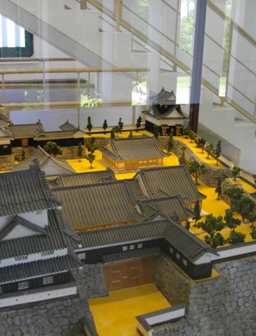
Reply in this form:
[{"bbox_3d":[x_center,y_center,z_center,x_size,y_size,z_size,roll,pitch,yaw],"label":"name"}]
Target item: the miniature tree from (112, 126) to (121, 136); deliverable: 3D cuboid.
[{"bbox_3d":[-0.067,-0.224,2.538,0.051,0.065,0.048,2,14,0],"label":"miniature tree"}]

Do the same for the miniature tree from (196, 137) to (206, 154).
[{"bbox_3d":[0.386,-0.115,2.123,0.053,0.086,0.053,-5,16,-23],"label":"miniature tree"}]

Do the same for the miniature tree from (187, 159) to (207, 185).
[{"bbox_3d":[0.297,0.019,1.785,0.084,0.113,0.080,2,14,0],"label":"miniature tree"}]

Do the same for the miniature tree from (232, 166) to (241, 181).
[{"bbox_3d":[0.437,0.022,1.672,0.036,0.059,0.036,-5,16,-23],"label":"miniature tree"}]

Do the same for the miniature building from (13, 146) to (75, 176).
[{"bbox_3d":[-0.346,0.005,1.699,0.230,0.145,0.270,-5,16,-23],"label":"miniature building"}]

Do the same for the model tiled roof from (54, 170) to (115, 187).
[{"bbox_3d":[-0.156,0.047,1.516,0.223,0.056,0.136,-5,20,-21],"label":"model tiled roof"}]

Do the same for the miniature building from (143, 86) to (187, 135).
[{"bbox_3d":[0.239,-0.368,2.672,0.220,0.280,0.320,-5,16,-23],"label":"miniature building"}]

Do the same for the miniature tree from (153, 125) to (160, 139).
[{"bbox_3d":[0.174,-0.220,2.482,0.046,0.086,0.046,2,15,-1],"label":"miniature tree"}]

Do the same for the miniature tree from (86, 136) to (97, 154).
[{"bbox_3d":[-0.202,-0.124,2.319,0.062,0.100,0.059,2,14,0],"label":"miniature tree"}]

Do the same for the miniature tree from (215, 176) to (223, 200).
[{"bbox_3d":[0.359,0.079,1.611,0.032,0.096,0.032,-5,16,-23],"label":"miniature tree"}]

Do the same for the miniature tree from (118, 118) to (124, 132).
[{"bbox_3d":[-0.042,-0.273,2.674,0.035,0.094,0.034,2,14,0],"label":"miniature tree"}]

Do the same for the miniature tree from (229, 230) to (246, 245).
[{"bbox_3d":[0.321,0.202,1.213,0.048,0.037,0.046,2,14,0],"label":"miniature tree"}]

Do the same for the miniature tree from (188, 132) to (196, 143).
[{"bbox_3d":[0.373,-0.174,2.390,0.047,0.060,0.047,2,15,-1],"label":"miniature tree"}]

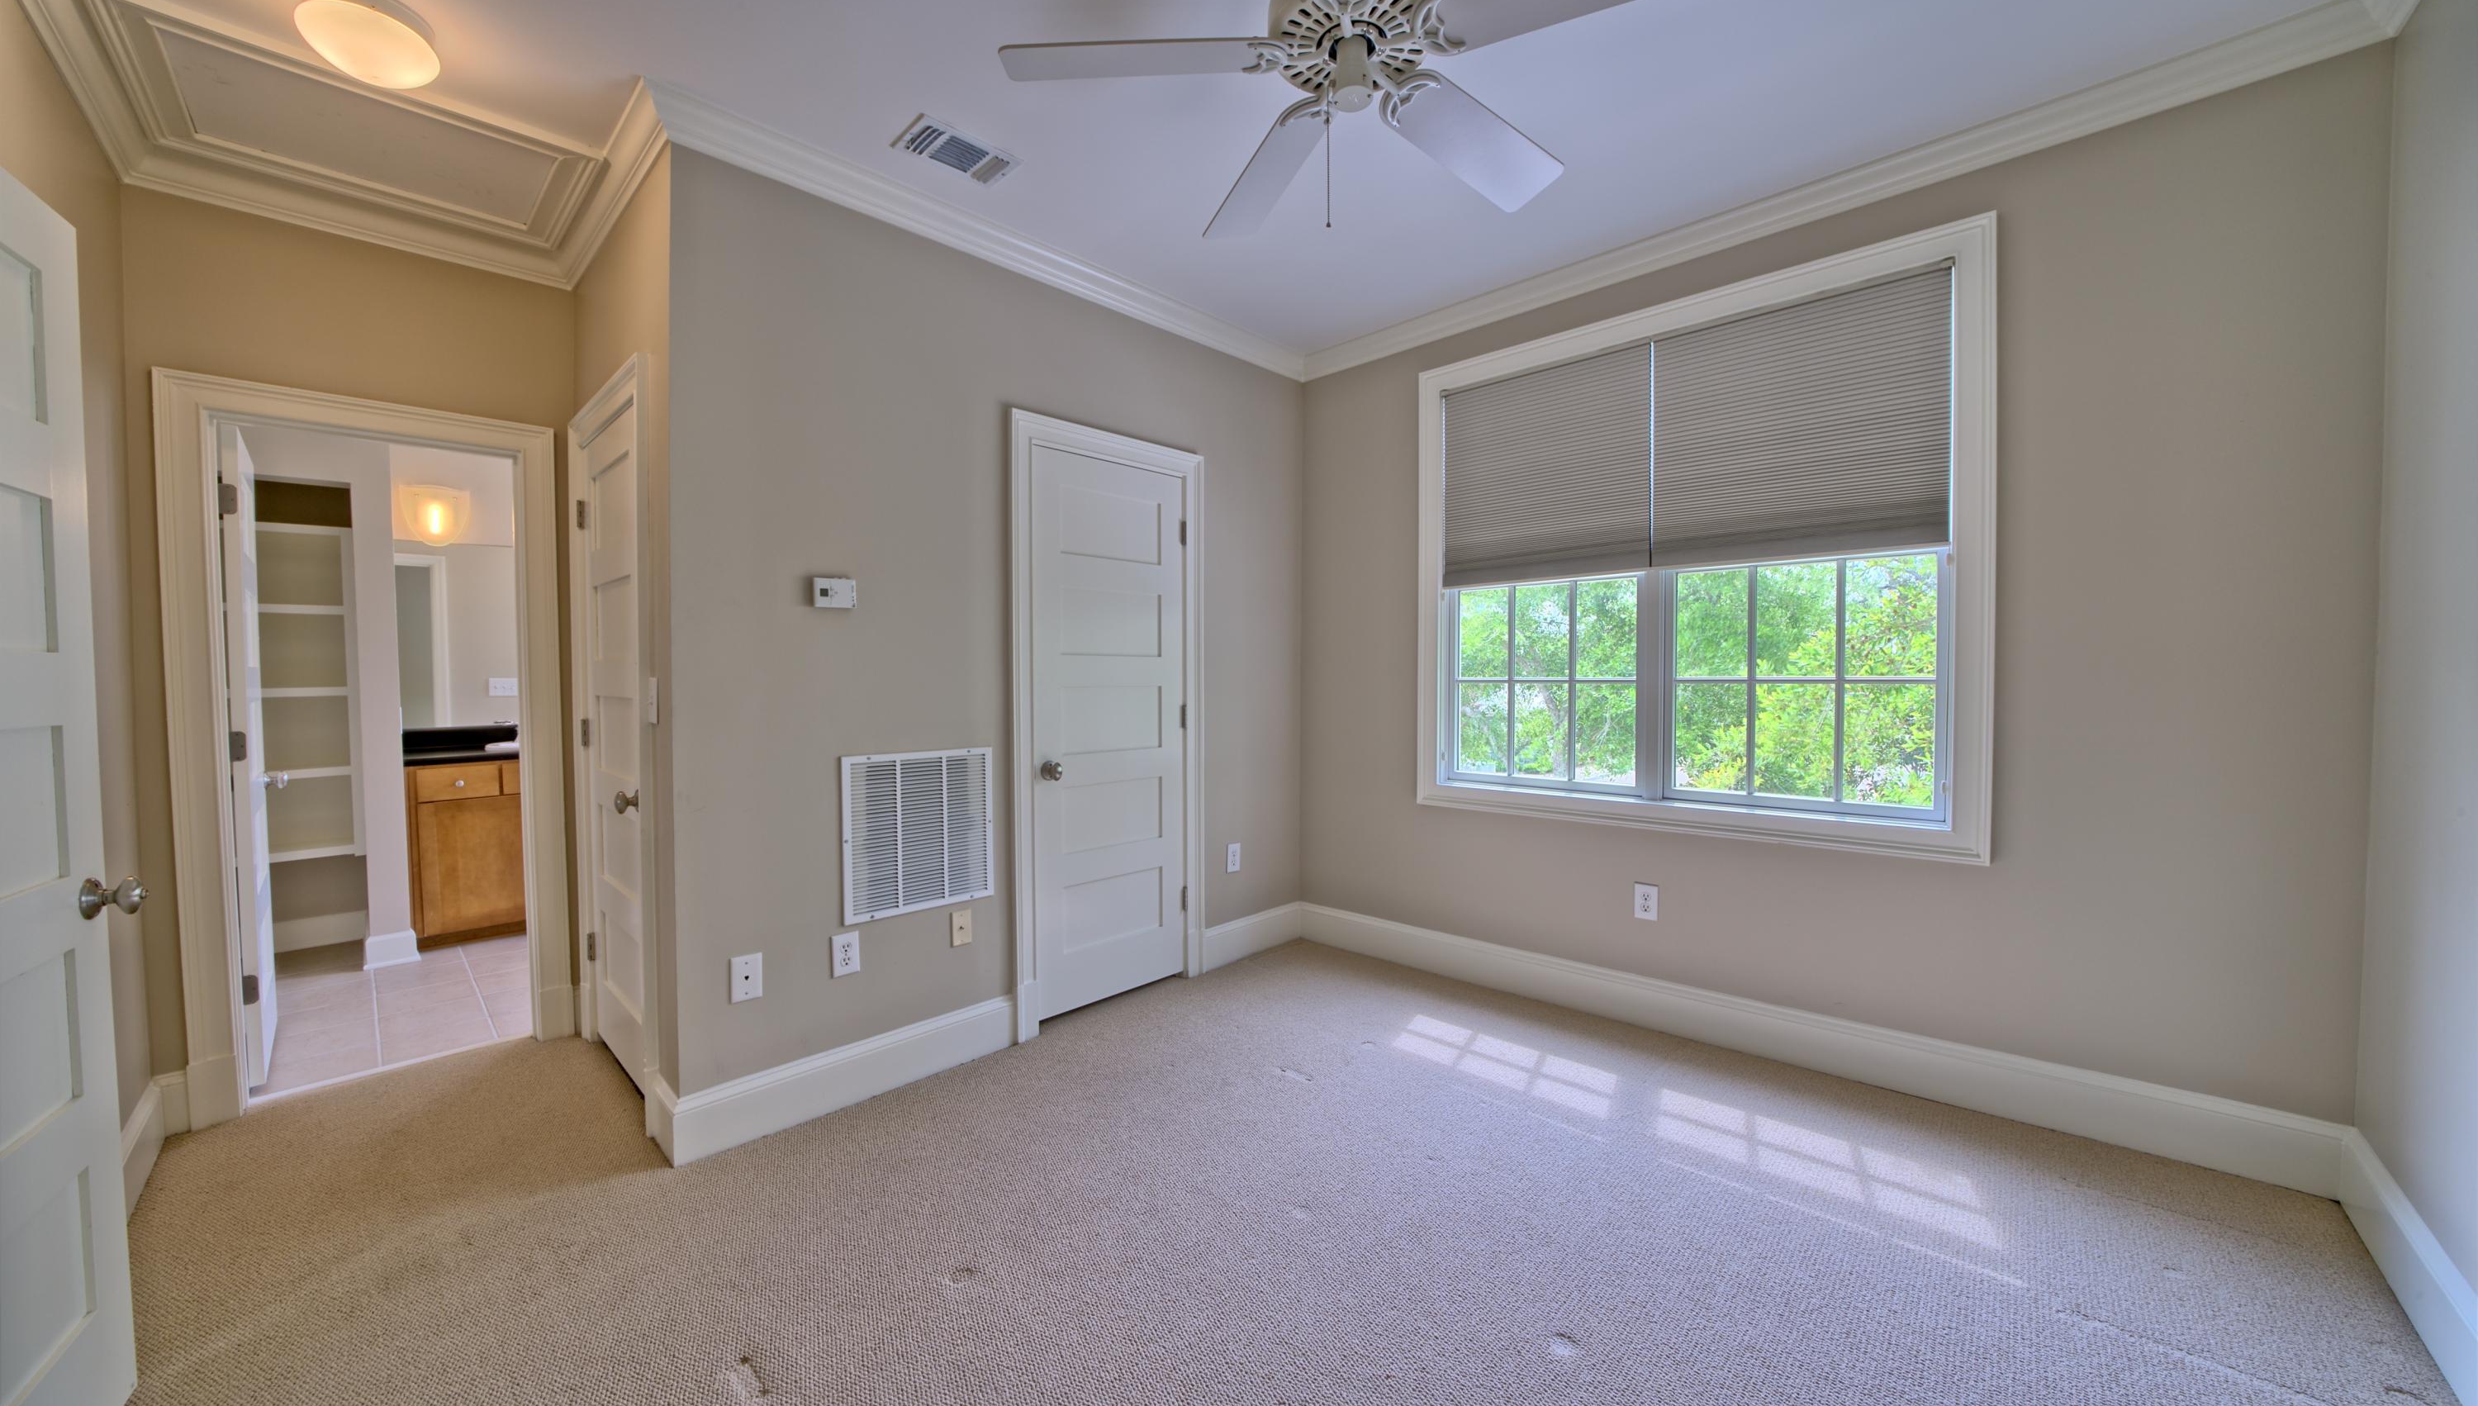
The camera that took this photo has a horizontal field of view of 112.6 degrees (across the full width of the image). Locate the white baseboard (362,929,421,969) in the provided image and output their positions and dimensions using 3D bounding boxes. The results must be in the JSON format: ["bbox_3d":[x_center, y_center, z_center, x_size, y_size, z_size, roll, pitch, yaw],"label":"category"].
[{"bbox_3d":[-3.733,1.086,3.648,0.030,0.149,0.171,1,2,43],"label":"white baseboard"}]

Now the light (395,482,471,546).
[{"bbox_3d":[-4.033,-0.932,4.140,0.130,0.286,0.253,1,2,43],"label":"light"}]

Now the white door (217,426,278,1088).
[{"bbox_3d":[-3.282,0.159,2.751,0.716,2.013,0.035,1,2,43],"label":"white door"}]

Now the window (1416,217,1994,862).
[{"bbox_3d":[1.445,-0.458,2.927,1.796,1.799,0.100,1,2,43],"label":"window"}]

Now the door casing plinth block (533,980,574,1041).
[{"bbox_3d":[-2.386,1.075,2.885,0.030,0.199,0.102,1,2,43],"label":"door casing plinth block"}]

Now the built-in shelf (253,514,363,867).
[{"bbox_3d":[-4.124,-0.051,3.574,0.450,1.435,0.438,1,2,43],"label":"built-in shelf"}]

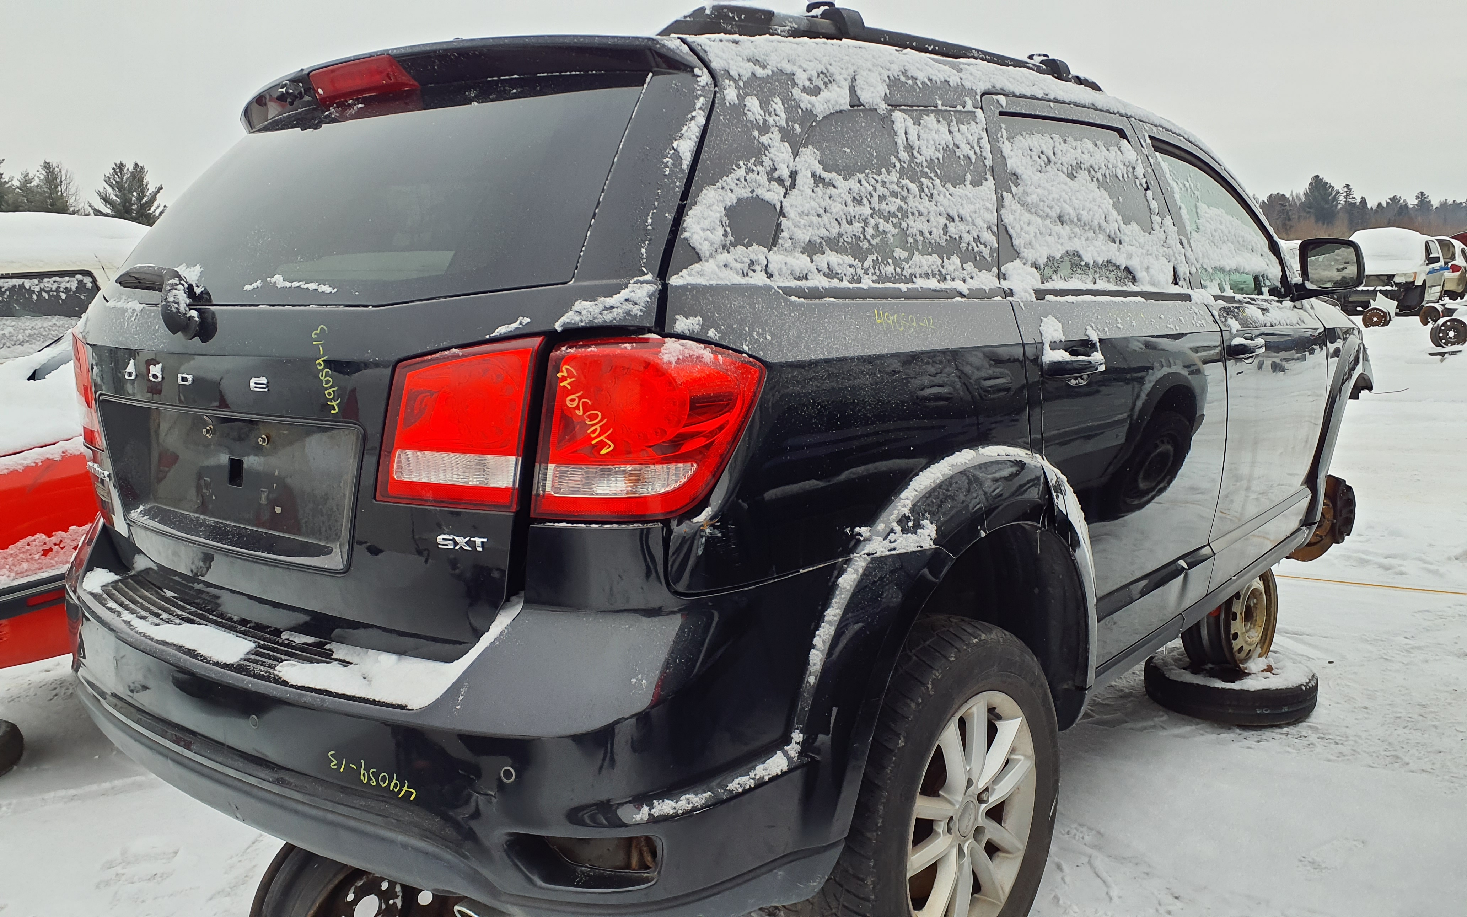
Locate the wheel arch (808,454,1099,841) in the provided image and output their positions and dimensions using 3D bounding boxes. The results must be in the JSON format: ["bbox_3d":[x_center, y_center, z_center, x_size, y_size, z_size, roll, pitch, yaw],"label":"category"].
[{"bbox_3d":[0.368,0.270,1.849,0.180,0.610,1.000,6,11,40],"label":"wheel arch"}]

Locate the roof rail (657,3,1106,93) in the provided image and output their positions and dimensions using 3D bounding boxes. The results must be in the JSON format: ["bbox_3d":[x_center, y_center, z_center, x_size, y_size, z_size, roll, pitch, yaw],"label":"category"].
[{"bbox_3d":[0.413,-0.800,2.135,0.090,0.115,1.620,6,15,40],"label":"roof rail"}]

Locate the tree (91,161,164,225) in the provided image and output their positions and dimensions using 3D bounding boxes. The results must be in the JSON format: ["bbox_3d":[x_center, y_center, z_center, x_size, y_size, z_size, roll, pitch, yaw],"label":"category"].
[{"bbox_3d":[-50.499,-21.165,90.000,6.000,7.400,6.000,-1,11,0],"label":"tree"}]

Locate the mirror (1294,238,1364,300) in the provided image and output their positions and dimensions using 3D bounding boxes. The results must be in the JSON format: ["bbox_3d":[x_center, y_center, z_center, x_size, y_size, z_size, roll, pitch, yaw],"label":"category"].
[{"bbox_3d":[1.776,-0.560,3.220,0.200,0.185,0.140,6,11,40],"label":"mirror"}]

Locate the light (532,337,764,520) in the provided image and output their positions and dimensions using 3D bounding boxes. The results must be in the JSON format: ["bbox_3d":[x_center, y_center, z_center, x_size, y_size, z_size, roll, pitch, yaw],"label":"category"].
[{"bbox_3d":[-0.104,-0.042,1.314,0.165,0.230,0.280,6,11,40],"label":"light"}]

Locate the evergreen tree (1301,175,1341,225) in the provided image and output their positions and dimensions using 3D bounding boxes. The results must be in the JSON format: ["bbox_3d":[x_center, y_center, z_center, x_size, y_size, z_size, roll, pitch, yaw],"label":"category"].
[{"bbox_3d":[89.779,-38.276,165.000,6.200,10.200,6.200,-1,11,0],"label":"evergreen tree"}]

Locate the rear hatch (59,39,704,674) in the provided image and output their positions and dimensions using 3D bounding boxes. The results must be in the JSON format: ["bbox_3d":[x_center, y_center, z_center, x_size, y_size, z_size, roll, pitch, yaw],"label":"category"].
[{"bbox_3d":[-0.679,-0.252,1.854,1.550,0.920,0.540,6,11,40],"label":"rear hatch"}]

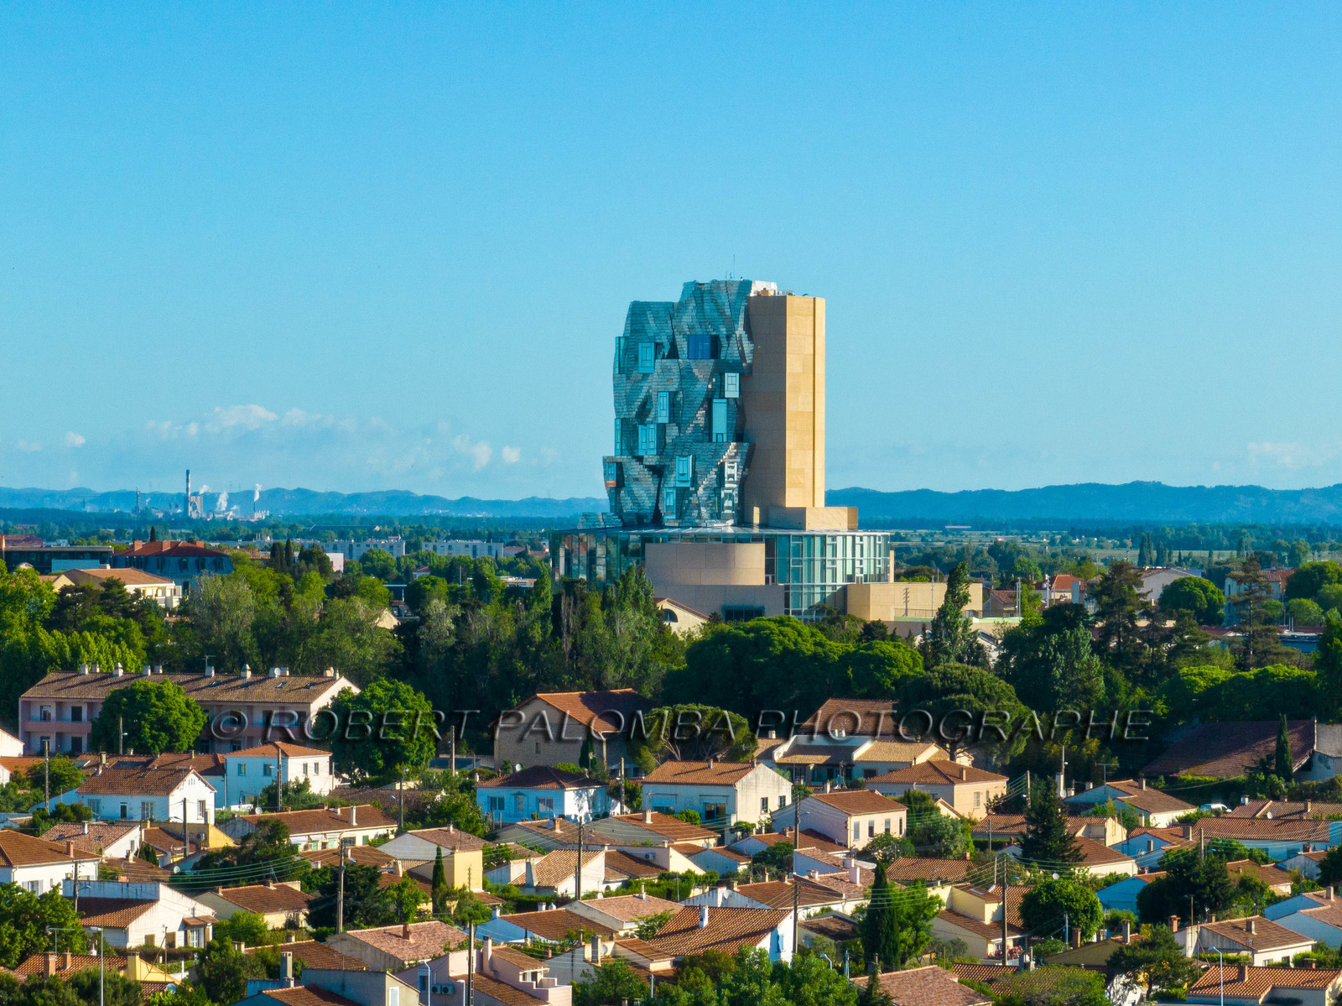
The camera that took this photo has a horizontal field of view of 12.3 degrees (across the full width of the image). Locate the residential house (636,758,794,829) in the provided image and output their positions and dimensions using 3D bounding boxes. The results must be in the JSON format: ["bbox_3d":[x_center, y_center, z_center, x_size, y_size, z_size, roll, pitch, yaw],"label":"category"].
[{"bbox_3d":[4.550,28.260,598.980,10.400,7.000,9.900,0,0,33],"label":"residential house"}]

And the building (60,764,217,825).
[{"bbox_3d":[-51.880,28.980,620.420,10.800,5.200,8.700,0,0,29],"label":"building"}]

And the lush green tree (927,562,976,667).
[{"bbox_3d":[38.279,15.999,850.000,6.400,16.000,6.400,0,0,0],"label":"lush green tree"}]

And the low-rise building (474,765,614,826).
[{"bbox_3d":[-12.494,28.101,604.623,9.400,5.400,10.400,0,0,23],"label":"low-rise building"}]

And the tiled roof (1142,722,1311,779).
[{"bbox_3d":[54.100,23.300,592.000,16.000,4.600,12.000,0,0,15],"label":"tiled roof"}]

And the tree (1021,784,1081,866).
[{"bbox_3d":[32.465,27.966,533.003,5.100,8.100,5.000,0,0,0],"label":"tree"}]

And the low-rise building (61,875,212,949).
[{"bbox_3d":[-38.780,29.570,445.700,8.000,4.900,10.800,0,0,32],"label":"low-rise building"}]

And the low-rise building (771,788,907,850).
[{"bbox_3d":[15.032,28.405,561.923,7.800,4.750,11.600,0,0,26],"label":"low-rise building"}]

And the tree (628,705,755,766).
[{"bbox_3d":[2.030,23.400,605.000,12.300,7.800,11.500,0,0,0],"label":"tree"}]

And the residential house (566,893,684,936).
[{"bbox_3d":[-3.853,28.710,423.267,7.000,4.000,10.500,0,0,27],"label":"residential house"}]

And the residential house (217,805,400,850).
[{"bbox_3d":[-32.231,29.281,552.002,6.500,4.200,20.000,0,0,30],"label":"residential house"}]

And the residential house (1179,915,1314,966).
[{"bbox_3d":[37.630,30.125,419.002,8.000,4.200,9.700,0,0,24],"label":"residential house"}]

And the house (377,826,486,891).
[{"bbox_3d":[-19.067,29.135,501.002,8.000,5.900,9.200,0,0,27],"label":"house"}]

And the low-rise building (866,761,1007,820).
[{"bbox_3d":[25.820,28.880,614.960,10.200,6.300,10.200,0,0,30],"label":"low-rise building"}]

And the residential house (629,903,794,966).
[{"bbox_3d":[2.700,29.590,411.320,8.000,5.300,7.800,0,0,28],"label":"residential house"}]

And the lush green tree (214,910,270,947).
[{"bbox_3d":[-28.110,28.706,409.000,3.600,4.100,3.600,0,0,0],"label":"lush green tree"}]

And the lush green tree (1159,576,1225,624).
[{"bbox_3d":[83.508,16.664,1000.004,10.600,9.800,10.000,0,0,0],"label":"lush green tree"}]

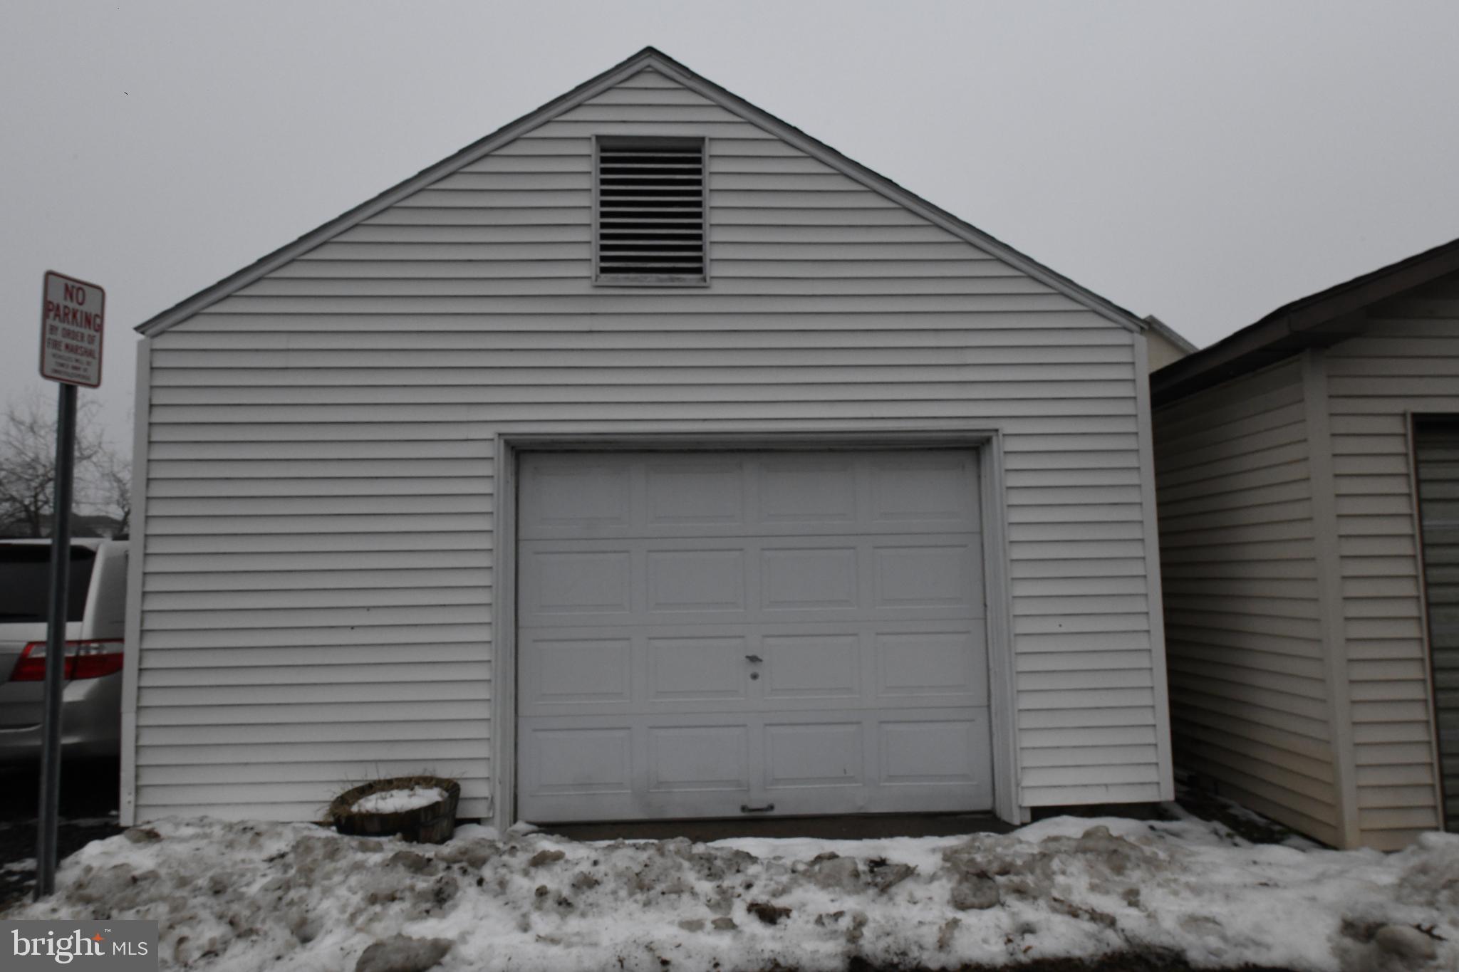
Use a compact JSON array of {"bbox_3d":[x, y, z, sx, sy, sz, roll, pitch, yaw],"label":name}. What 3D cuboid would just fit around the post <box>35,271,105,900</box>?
[{"bbox_3d":[-2.830,0.417,4.092,0.060,2.630,0.305,-2,-5,11],"label":"post"}]

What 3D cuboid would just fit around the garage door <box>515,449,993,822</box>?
[{"bbox_3d":[0.147,0.844,5.694,2.740,2.130,0.050,-1,-5,-3],"label":"garage door"}]

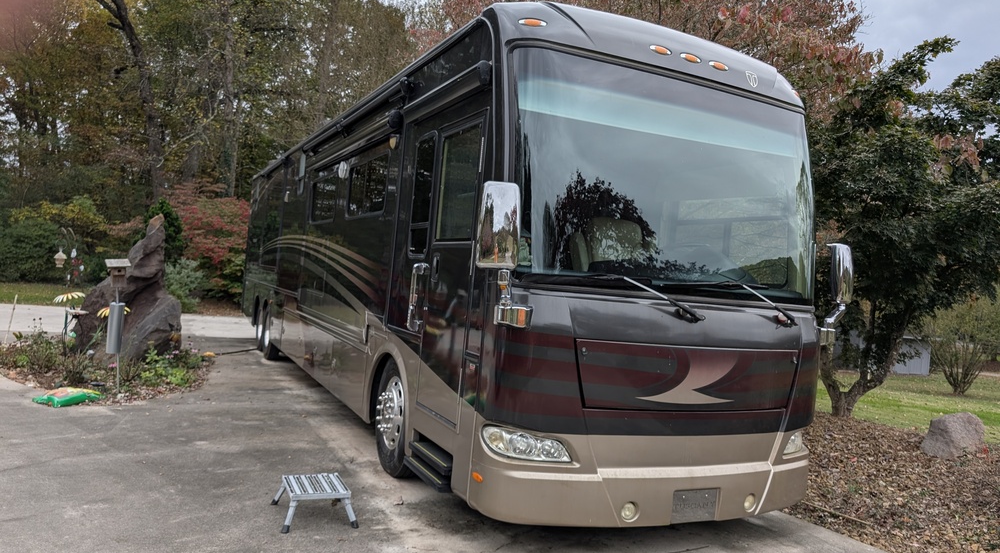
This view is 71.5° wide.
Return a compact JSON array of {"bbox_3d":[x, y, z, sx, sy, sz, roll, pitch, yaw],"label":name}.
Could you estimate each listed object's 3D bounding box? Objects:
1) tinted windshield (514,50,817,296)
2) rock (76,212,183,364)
[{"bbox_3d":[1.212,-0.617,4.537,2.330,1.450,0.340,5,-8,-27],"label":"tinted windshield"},{"bbox_3d":[-5.462,0.118,10.300,1.560,2.150,1.300,5,0,-28],"label":"rock"}]

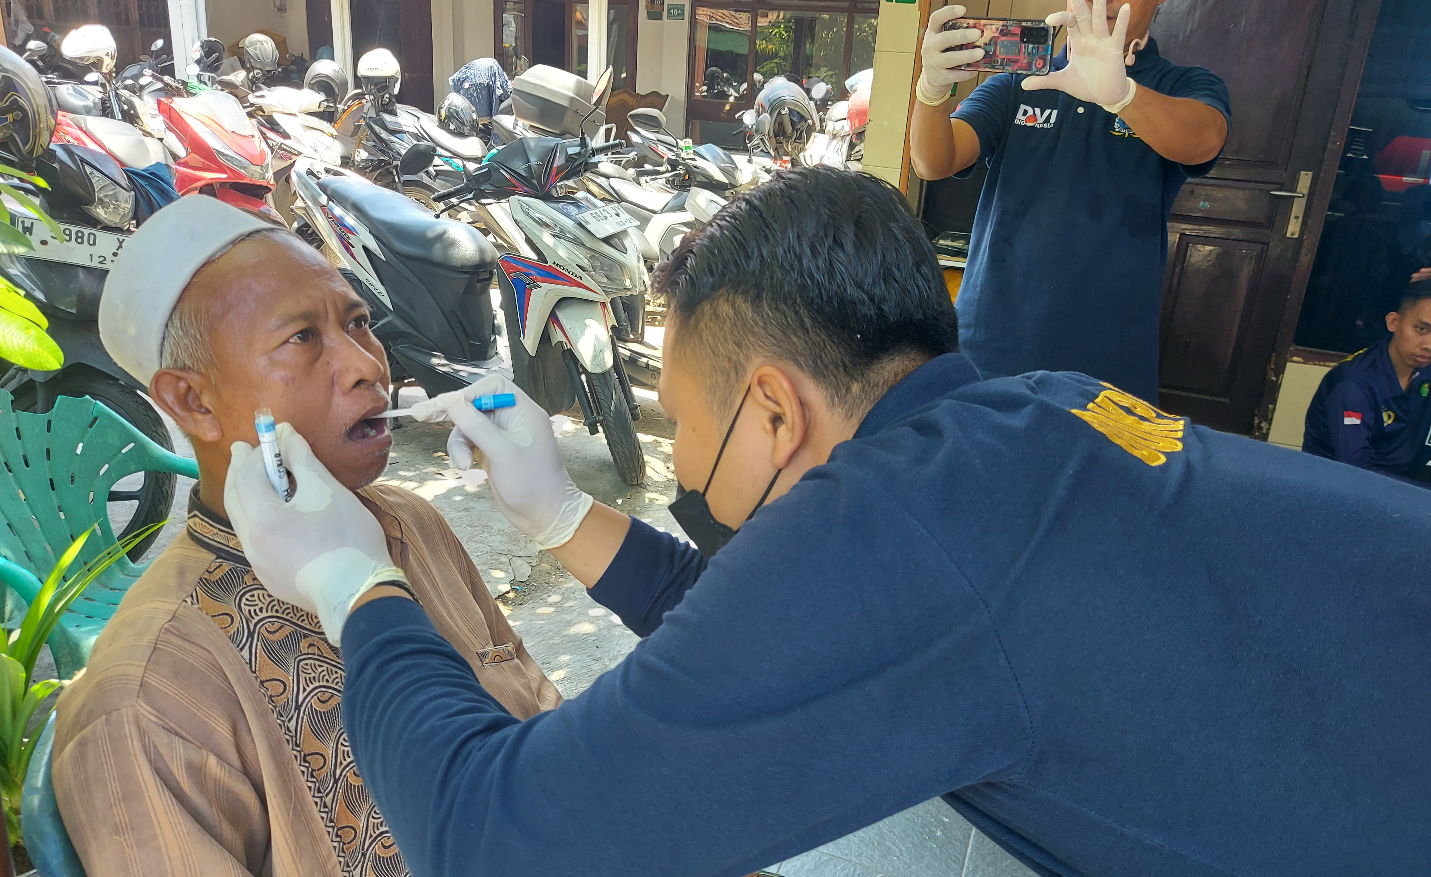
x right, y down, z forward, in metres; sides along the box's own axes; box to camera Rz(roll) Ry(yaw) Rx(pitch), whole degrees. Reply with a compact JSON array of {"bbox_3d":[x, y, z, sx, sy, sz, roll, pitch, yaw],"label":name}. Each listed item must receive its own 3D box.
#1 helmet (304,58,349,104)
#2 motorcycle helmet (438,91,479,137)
[{"bbox_3d":[-2.425,-2.226,6.450,0.260,0.280,0.310,9,21,14],"label":"helmet"},{"bbox_3d":[-1.539,-1.945,6.200,0.320,0.270,0.260,16,24,30],"label":"motorcycle helmet"}]

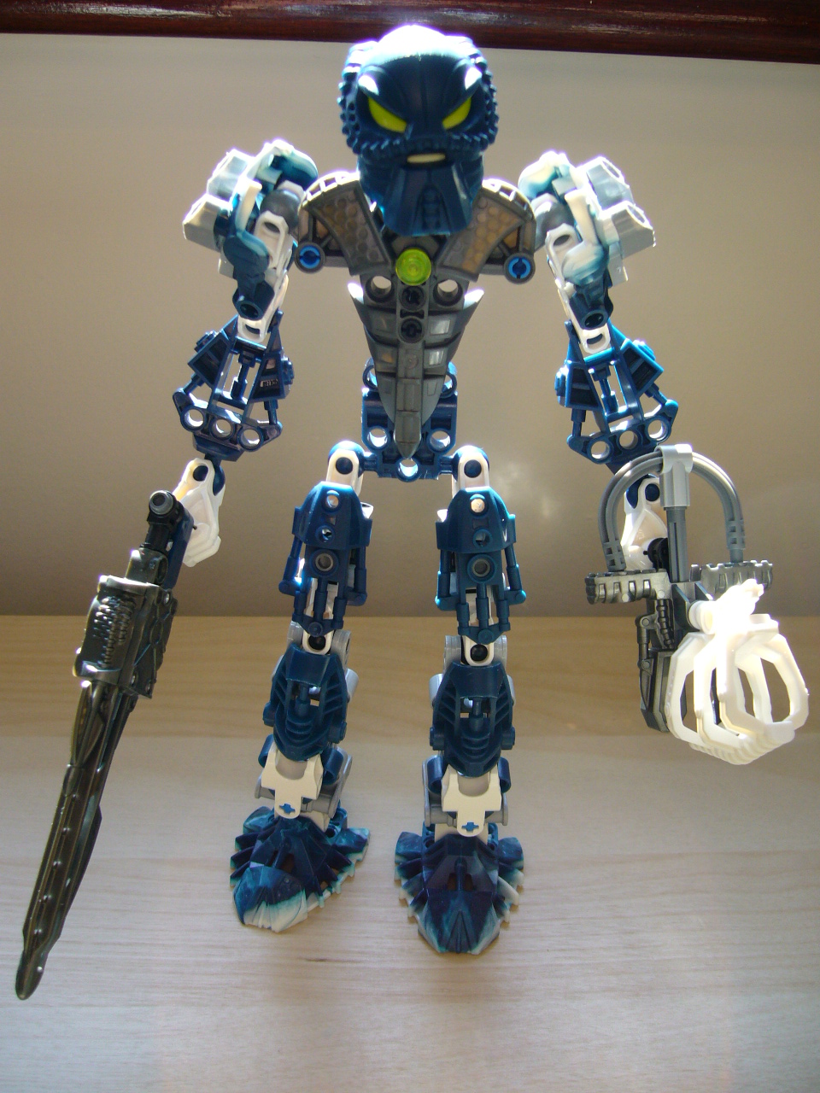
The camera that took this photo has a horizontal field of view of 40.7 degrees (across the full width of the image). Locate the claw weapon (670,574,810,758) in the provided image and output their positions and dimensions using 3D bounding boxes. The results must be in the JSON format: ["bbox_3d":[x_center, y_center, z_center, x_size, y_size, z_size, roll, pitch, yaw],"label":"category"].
[{"bbox_3d":[0.082,0.032,0.279,0.031,0.038,0.029,2,22,0],"label":"claw weapon"}]

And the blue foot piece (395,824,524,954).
[{"bbox_3d":[0.015,0.093,0.315,0.038,0.019,0.046,3,22,2],"label":"blue foot piece"}]

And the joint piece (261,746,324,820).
[{"bbox_3d":[-0.033,0.065,0.319,0.017,0.026,0.012,13,38,4],"label":"joint piece"}]

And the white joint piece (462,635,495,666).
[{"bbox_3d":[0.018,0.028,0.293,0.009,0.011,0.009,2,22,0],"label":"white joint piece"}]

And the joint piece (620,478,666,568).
[{"bbox_3d":[0.064,-0.006,0.300,0.014,0.029,0.013,11,22,2],"label":"joint piece"}]

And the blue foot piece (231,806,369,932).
[{"bbox_3d":[-0.035,0.089,0.320,0.038,0.019,0.046,10,23,18],"label":"blue foot piece"}]

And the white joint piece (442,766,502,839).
[{"bbox_3d":[0.018,0.069,0.315,0.017,0.026,0.012,2,37,0],"label":"white joint piece"}]

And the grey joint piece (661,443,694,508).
[{"bbox_3d":[0.067,-0.017,0.280,0.008,0.016,0.008,11,23,7],"label":"grey joint piece"}]

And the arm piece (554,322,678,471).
[{"bbox_3d":[0.054,-0.038,0.287,0.030,0.043,0.015,-20,20,9],"label":"arm piece"}]

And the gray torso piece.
[{"bbox_3d":[0.001,-0.058,0.268,0.054,0.064,0.029,2,22,0],"label":"gray torso piece"}]

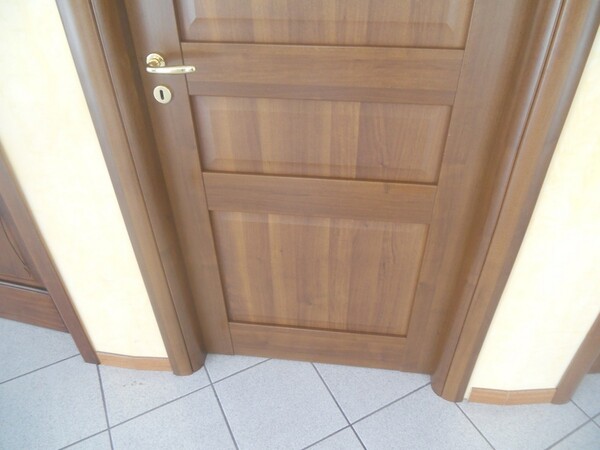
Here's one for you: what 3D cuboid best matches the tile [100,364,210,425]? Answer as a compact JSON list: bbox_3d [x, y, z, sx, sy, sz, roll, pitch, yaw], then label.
[{"bbox_3d":[-0.512,0.509,1.623,0.333,0.010,0.295,-18,42,-20],"label":"tile"}]

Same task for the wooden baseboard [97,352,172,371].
[{"bbox_3d":[-0.565,0.472,1.607,0.265,0.068,0.017,3,39,6],"label":"wooden baseboard"}]

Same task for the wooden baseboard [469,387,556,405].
[{"bbox_3d":[0.676,0.545,1.484,0.264,0.068,0.017,0,38,2],"label":"wooden baseboard"}]

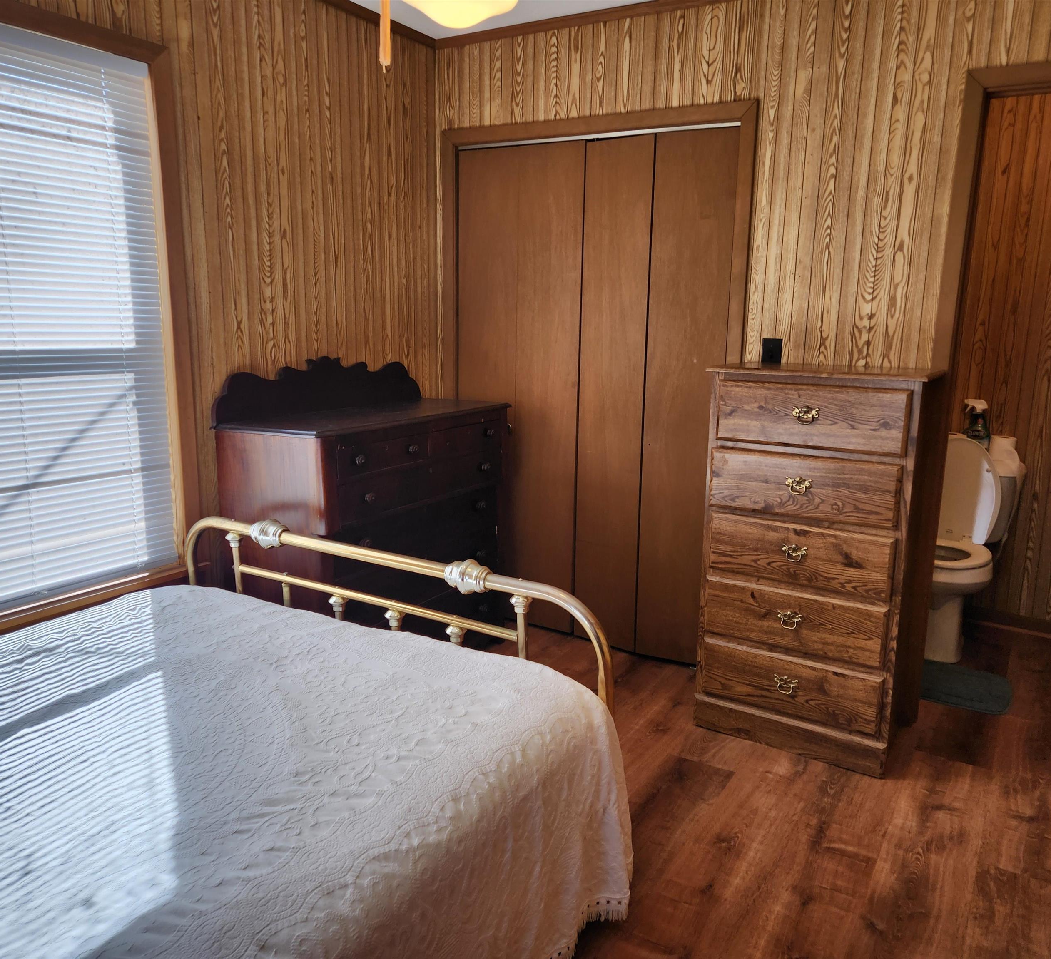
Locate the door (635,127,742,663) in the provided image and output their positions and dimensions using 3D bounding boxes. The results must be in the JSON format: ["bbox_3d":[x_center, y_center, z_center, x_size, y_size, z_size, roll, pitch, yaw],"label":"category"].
[{"bbox_3d":[0.611,-0.262,3.209,0.297,1.985,0.045,6,13,25],"label":"door"}]

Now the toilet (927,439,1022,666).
[{"bbox_3d":[1.763,0.276,3.562,0.460,0.860,0.680,8,13,31],"label":"toilet"}]

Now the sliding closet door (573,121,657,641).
[{"bbox_3d":[0.356,-0.299,3.367,0.297,1.985,0.045,10,14,37],"label":"sliding closet door"}]

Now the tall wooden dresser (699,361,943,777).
[{"bbox_3d":[0.933,0.246,2.770,0.625,1.200,0.435,8,13,31],"label":"tall wooden dresser"}]

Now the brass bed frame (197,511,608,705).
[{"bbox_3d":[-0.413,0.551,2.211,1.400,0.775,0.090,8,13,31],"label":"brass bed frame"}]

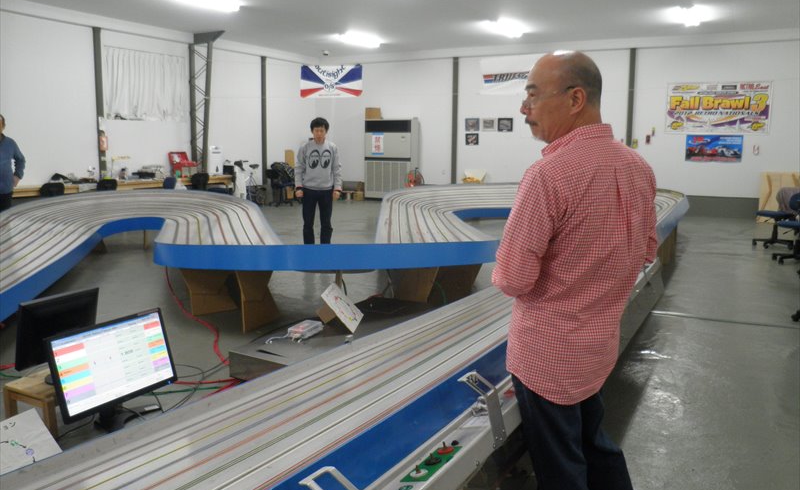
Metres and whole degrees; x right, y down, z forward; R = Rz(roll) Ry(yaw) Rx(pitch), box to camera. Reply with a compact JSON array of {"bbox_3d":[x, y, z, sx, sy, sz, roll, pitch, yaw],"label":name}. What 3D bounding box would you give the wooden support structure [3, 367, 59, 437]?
[{"bbox_3d":[-1.467,0.782,2.769,0.275,0.420,0.310,4,10,21],"label":"wooden support structure"}]

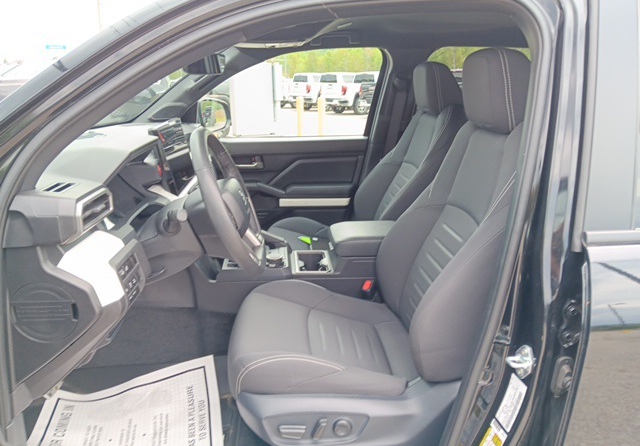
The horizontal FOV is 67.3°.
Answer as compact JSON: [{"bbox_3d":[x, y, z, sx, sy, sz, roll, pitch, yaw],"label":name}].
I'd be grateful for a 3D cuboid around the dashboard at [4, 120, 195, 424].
[{"bbox_3d":[-0.600,-0.079,1.540,0.420,0.465,1.500,-1,16,-3],"label":"dashboard"}]

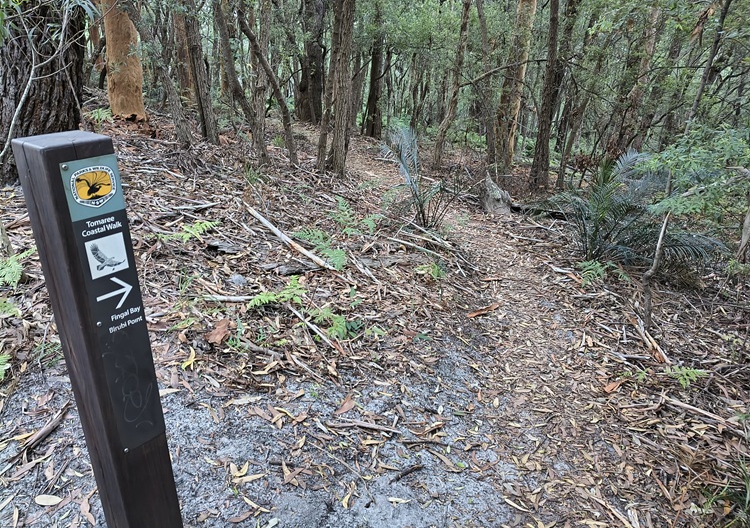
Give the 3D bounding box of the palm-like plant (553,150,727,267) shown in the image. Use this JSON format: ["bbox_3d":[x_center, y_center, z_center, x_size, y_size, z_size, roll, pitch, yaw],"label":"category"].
[{"bbox_3d":[2.039,-0.494,4.400,1.200,0.800,1.050,9,23,24],"label":"palm-like plant"}]

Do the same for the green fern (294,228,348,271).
[{"bbox_3d":[-0.366,-0.103,3.850,0.360,0.200,0.280,-3,21,-5],"label":"green fern"}]

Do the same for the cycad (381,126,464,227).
[{"bbox_3d":[0.395,-0.764,4.950,0.670,0.850,0.550,1,21,5],"label":"cycad"}]

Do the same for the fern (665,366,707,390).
[{"bbox_3d":[1.472,0.531,2.650,0.190,0.080,0.150,12,24,30],"label":"fern"}]

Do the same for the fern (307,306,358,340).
[{"bbox_3d":[-0.228,0.309,3.000,0.270,0.110,0.220,-3,21,-5],"label":"fern"}]

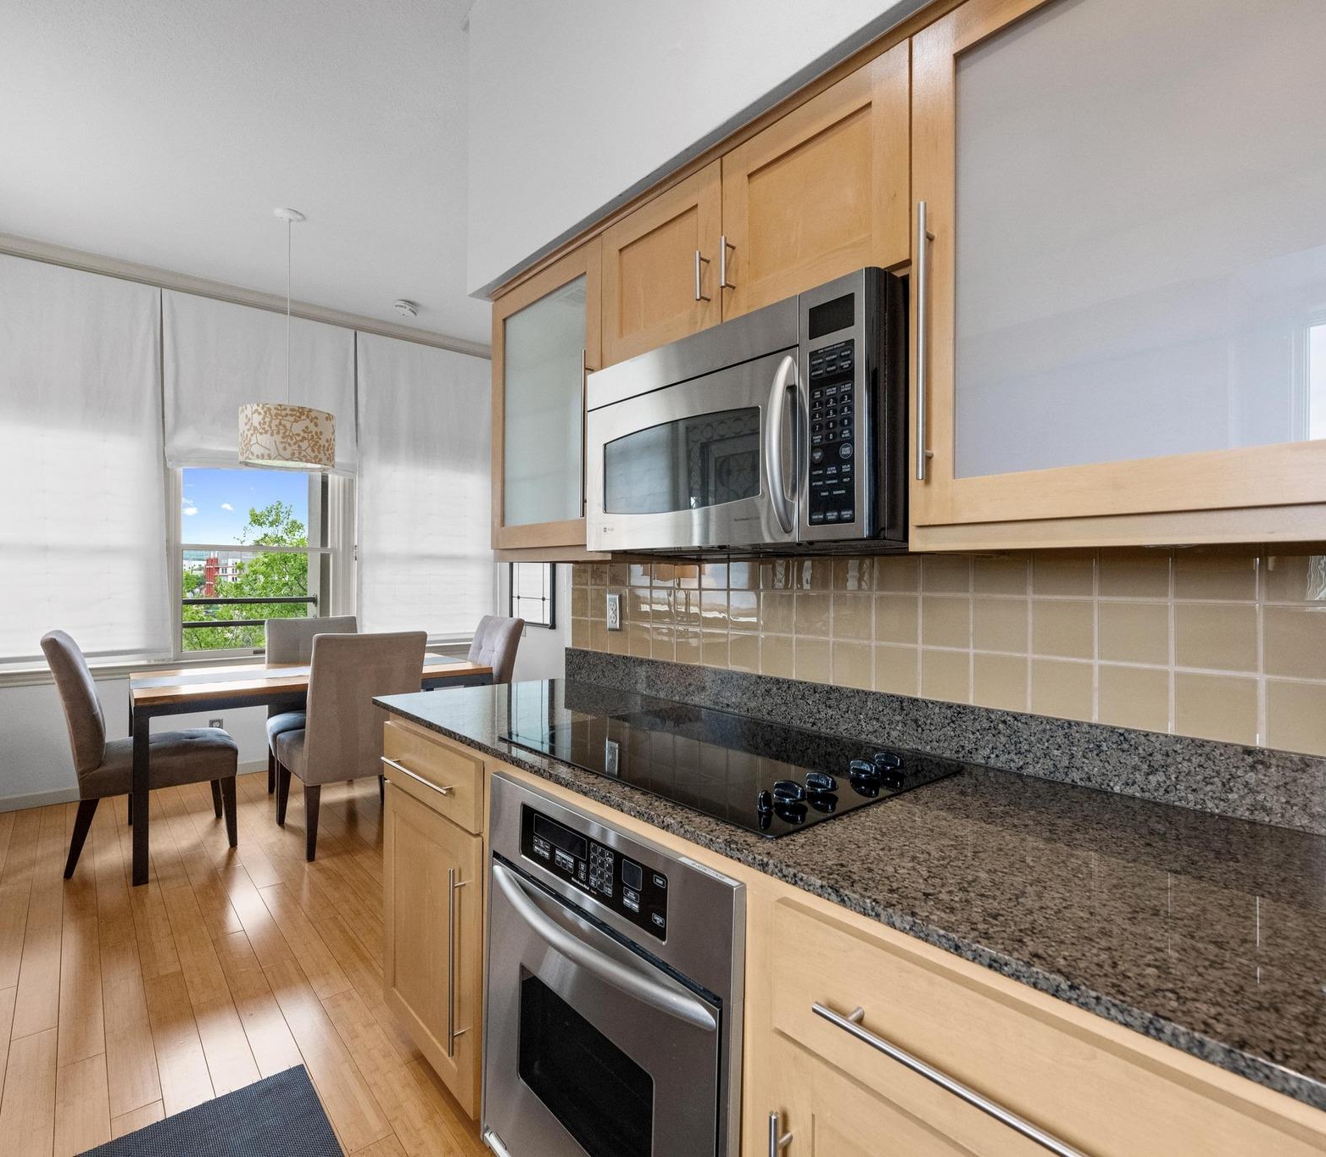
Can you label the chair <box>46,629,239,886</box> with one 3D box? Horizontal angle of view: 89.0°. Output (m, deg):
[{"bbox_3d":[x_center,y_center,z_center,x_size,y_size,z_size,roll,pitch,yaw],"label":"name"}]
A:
[{"bbox_3d":[-2.437,0.754,3.183,0.670,1.015,0.500,0,0,-37],"label":"chair"}]

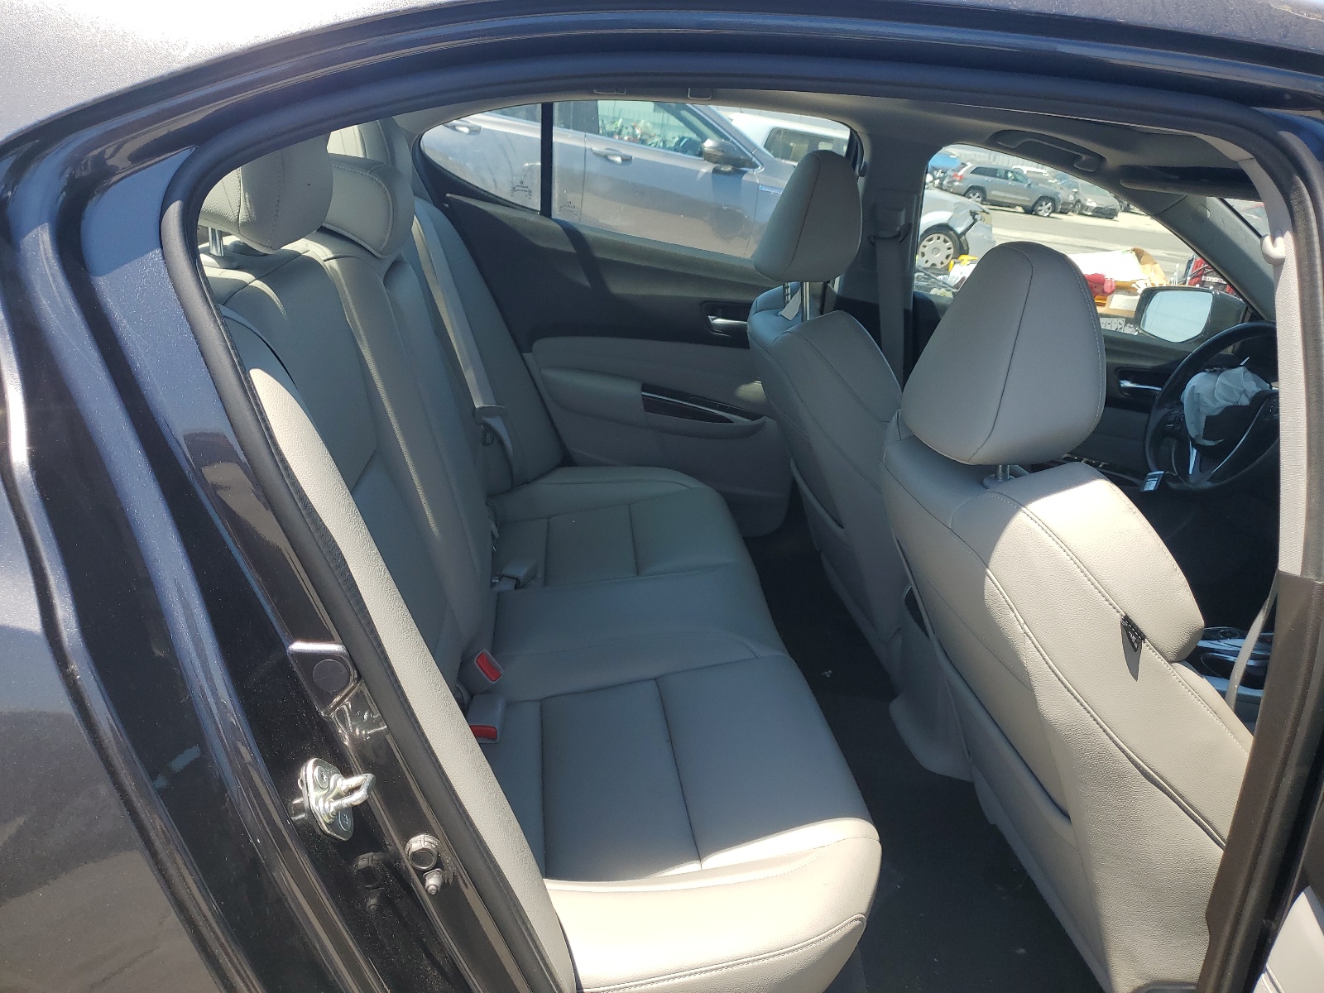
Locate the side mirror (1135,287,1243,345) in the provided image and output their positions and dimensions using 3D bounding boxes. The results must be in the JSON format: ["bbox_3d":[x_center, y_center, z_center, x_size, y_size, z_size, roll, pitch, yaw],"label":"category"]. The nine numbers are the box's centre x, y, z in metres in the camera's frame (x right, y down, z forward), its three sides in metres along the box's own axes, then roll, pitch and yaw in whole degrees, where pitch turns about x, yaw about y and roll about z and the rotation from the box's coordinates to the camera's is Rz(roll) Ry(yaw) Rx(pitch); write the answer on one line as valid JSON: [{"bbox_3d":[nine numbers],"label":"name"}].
[{"bbox_3d":[1.324,-0.435,2.469,0.160,0.145,0.225,4,22,-17],"label":"side mirror"}]

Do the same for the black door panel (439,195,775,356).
[{"bbox_3d":[-0.071,-0.424,2.109,0.780,0.275,0.110,7,21,-9],"label":"black door panel"}]

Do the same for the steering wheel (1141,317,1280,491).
[{"bbox_3d":[1.132,-0.167,1.970,0.120,0.370,0.370,25,17,-15],"label":"steering wheel"}]

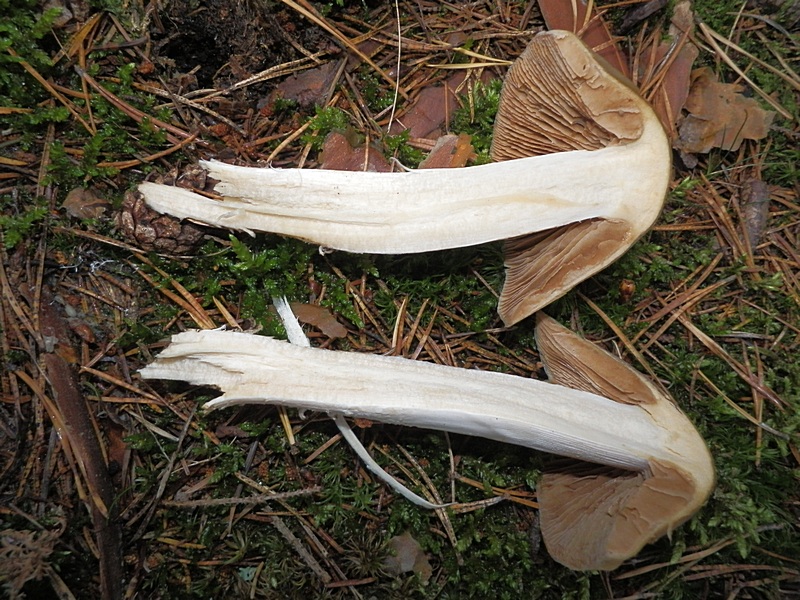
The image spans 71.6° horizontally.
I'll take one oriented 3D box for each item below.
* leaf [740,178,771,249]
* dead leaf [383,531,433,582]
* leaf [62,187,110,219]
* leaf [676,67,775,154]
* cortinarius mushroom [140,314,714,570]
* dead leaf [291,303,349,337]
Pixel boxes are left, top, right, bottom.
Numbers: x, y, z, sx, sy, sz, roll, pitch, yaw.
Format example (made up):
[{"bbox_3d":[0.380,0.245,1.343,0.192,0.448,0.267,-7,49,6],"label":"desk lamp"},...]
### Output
[{"bbox_3d":[0.152,-0.037,0.237,0.012,0.007,0.032,12,75,3],"label":"leaf"},{"bbox_3d":[0.004,0.093,0.203,0.018,0.006,0.014,20,76,5],"label":"dead leaf"},{"bbox_3d":[-0.135,-0.041,0.239,0.020,0.006,0.013,17,76,5],"label":"leaf"},{"bbox_3d":[0.146,-0.081,0.248,0.039,0.010,0.046,20,76,5],"label":"leaf"},{"bbox_3d":[0.008,0.046,0.218,0.209,0.043,0.087,9,75,2],"label":"cortinarius mushroom"},{"bbox_3d":[-0.033,0.007,0.225,0.027,0.006,0.009,32,77,8],"label":"dead leaf"}]

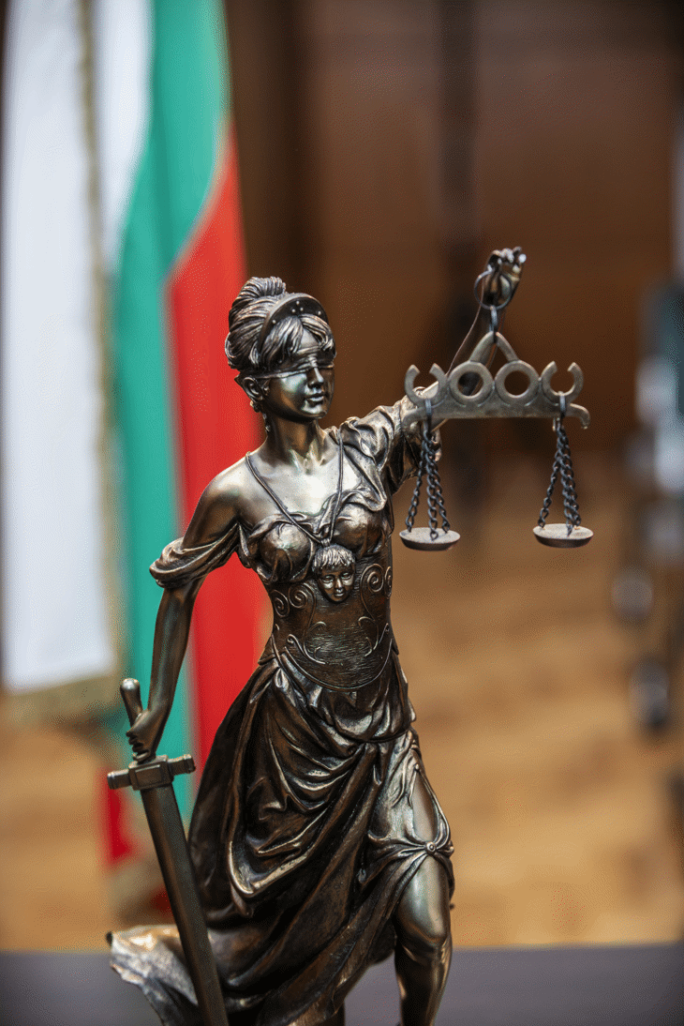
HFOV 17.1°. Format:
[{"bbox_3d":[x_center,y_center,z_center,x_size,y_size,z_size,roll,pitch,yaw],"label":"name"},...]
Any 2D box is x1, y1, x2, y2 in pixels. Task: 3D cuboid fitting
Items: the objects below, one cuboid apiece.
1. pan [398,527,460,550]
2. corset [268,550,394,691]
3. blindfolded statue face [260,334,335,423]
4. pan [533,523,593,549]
[{"bbox_3d":[0.026,0.008,0.672,0.018,0.003,0.018,0,15,0],"label":"pan"},{"bbox_3d":[-0.003,0.031,0.688,0.036,0.040,0.027,-6,15,-7],"label":"corset"},{"bbox_3d":[-0.013,-0.040,0.668,0.019,0.025,0.013,-10,18,-33],"label":"blindfolded statue face"},{"bbox_3d":[0.066,0.007,0.676,0.018,0.003,0.018,0,15,0],"label":"pan"}]

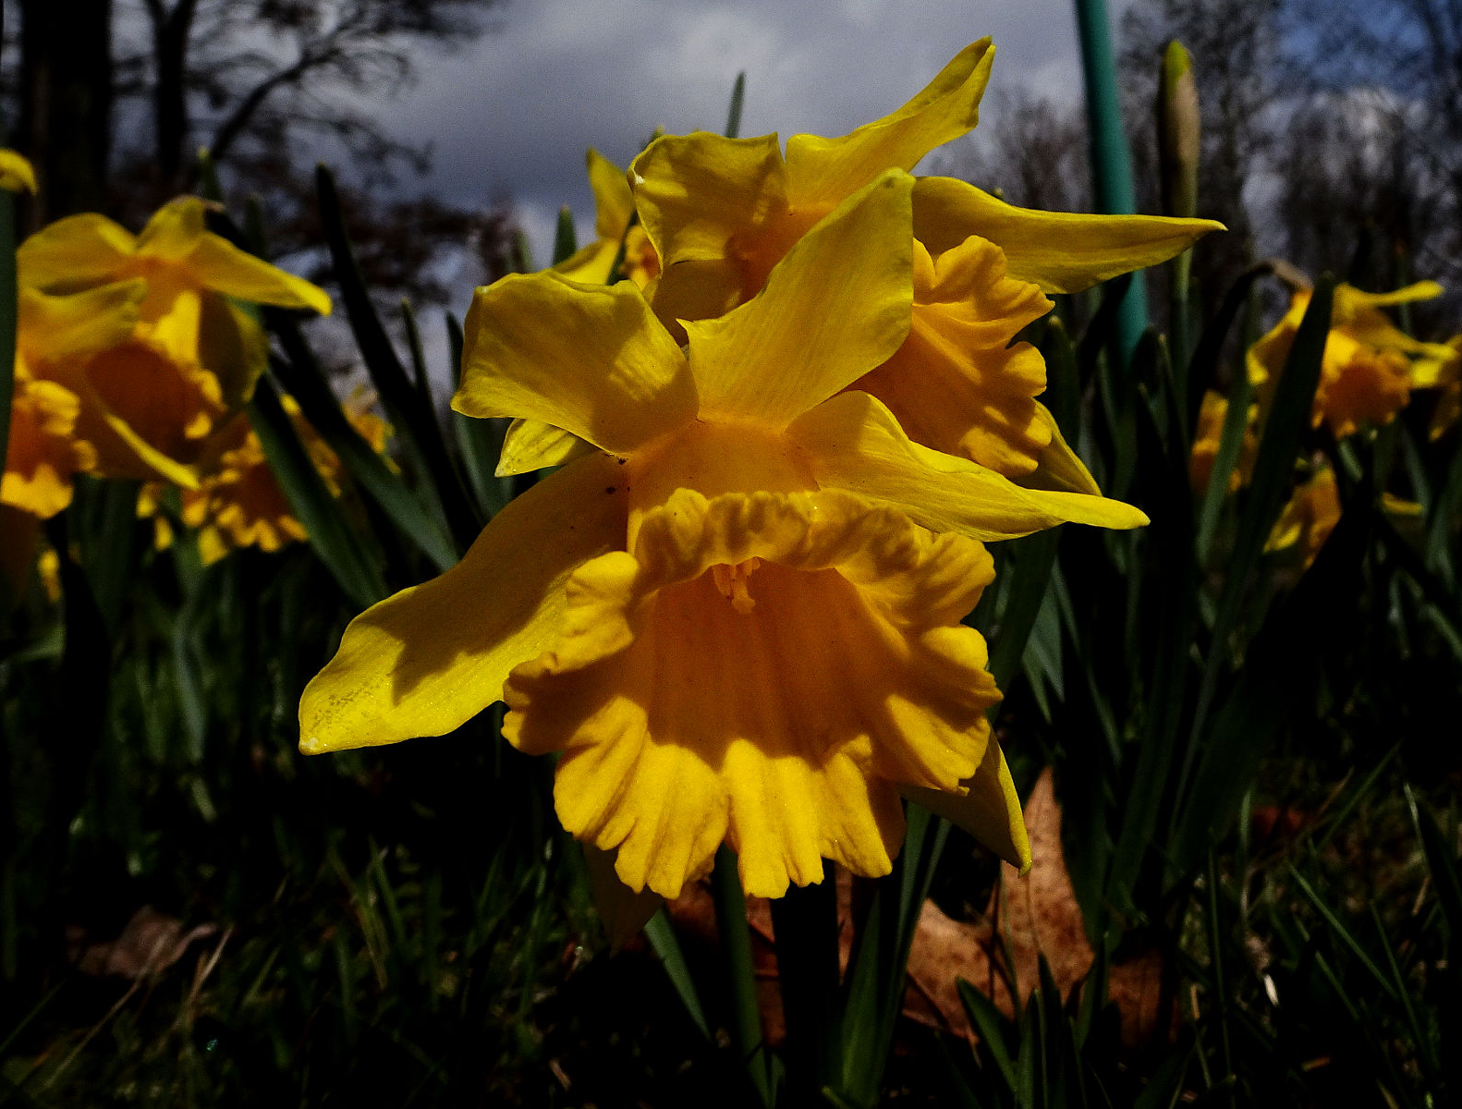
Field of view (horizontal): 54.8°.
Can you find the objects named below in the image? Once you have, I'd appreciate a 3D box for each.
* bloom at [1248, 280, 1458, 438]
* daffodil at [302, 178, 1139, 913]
[{"bbox_3d":[0.298,-0.091,0.680,0.092,0.078,0.058,0,29,-17],"label":"bloom"},{"bbox_3d":[-0.003,0.003,0.165,0.109,0.094,0.062,0,23,-1],"label":"daffodil"}]

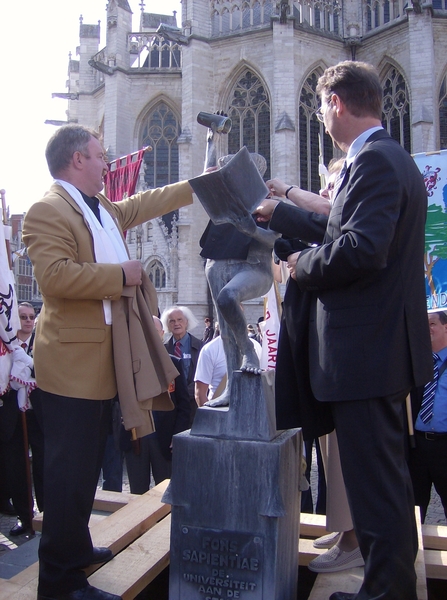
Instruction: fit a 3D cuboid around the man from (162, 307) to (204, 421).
[{"bbox_3d":[-0.367,0.929,5.220,0.520,1.740,0.340,0,-2,13],"label":"man"}]

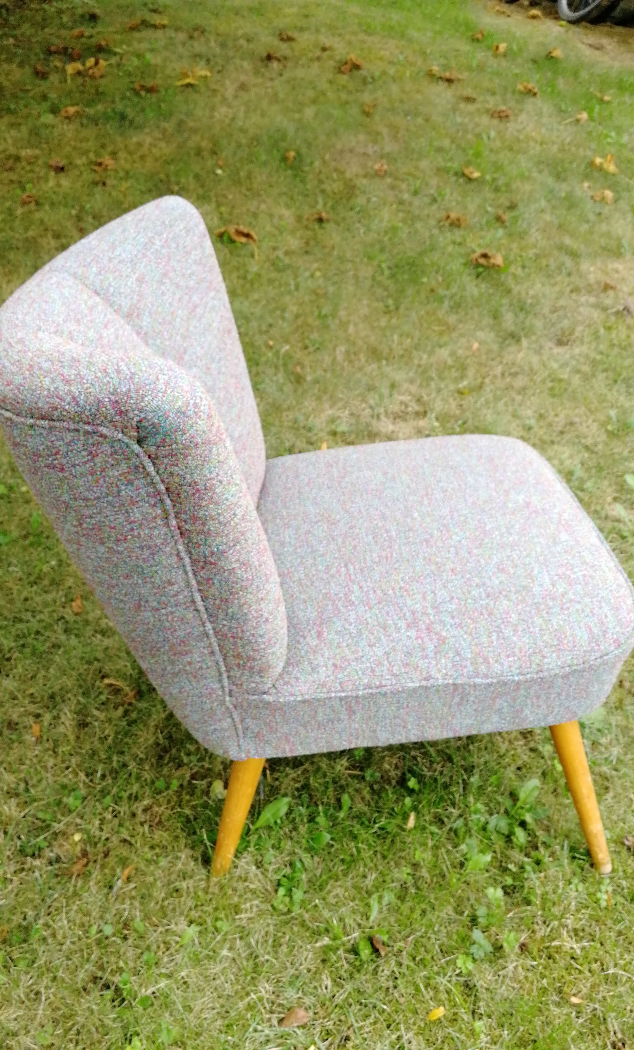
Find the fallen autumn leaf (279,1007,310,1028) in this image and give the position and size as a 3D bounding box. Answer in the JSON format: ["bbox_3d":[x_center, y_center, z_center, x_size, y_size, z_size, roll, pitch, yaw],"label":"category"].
[{"bbox_3d":[-0.026,0.581,0.967,0.038,0.014,0.024,-15,43,-17],"label":"fallen autumn leaf"}]

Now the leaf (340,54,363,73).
[{"bbox_3d":[0.200,-2.674,4.746,0.138,0.096,0.103,2,40,1],"label":"leaf"}]

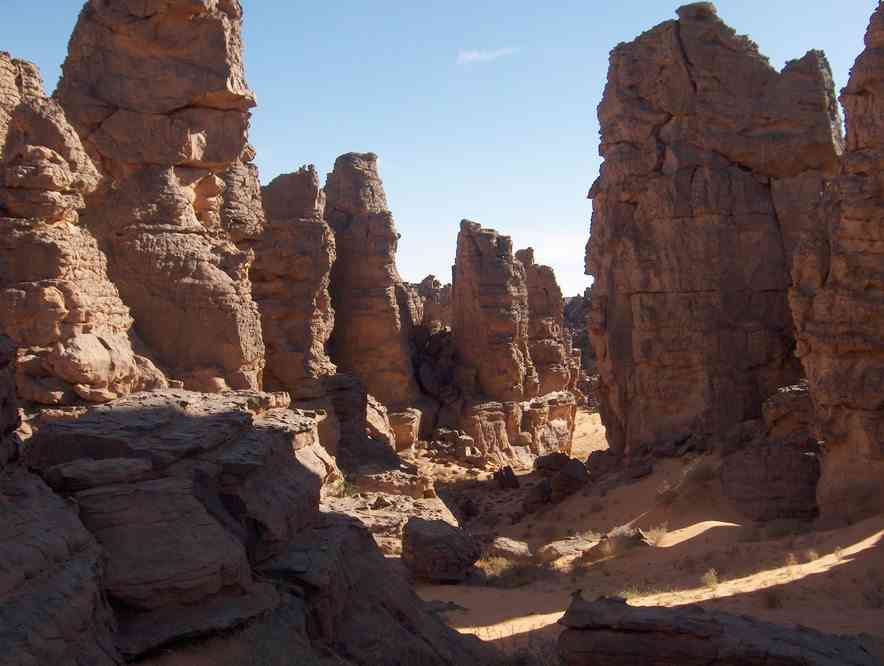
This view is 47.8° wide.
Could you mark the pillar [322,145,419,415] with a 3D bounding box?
[{"bbox_3d":[-3.270,-2.470,47.000,4.400,11.800,4.400,0,1,0],"label":"pillar"}]

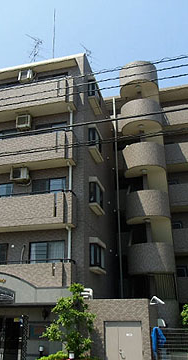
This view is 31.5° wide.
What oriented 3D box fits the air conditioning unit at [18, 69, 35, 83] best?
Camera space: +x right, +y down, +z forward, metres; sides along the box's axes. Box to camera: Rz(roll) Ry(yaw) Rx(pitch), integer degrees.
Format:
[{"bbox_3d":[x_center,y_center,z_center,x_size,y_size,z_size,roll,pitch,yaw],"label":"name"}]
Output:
[{"bbox_3d":[-3.426,-5.290,17.059,0.730,0.570,0.310,-6,-21,13],"label":"air conditioning unit"}]

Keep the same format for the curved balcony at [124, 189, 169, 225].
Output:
[{"bbox_3d":[2.959,1.522,18.551,2.450,1.460,1.750,-6,-21,13],"label":"curved balcony"}]

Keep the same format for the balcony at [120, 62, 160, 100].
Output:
[{"bbox_3d":[2.869,-6.510,21.582,2.450,1.430,1.750,-6,-21,13],"label":"balcony"}]

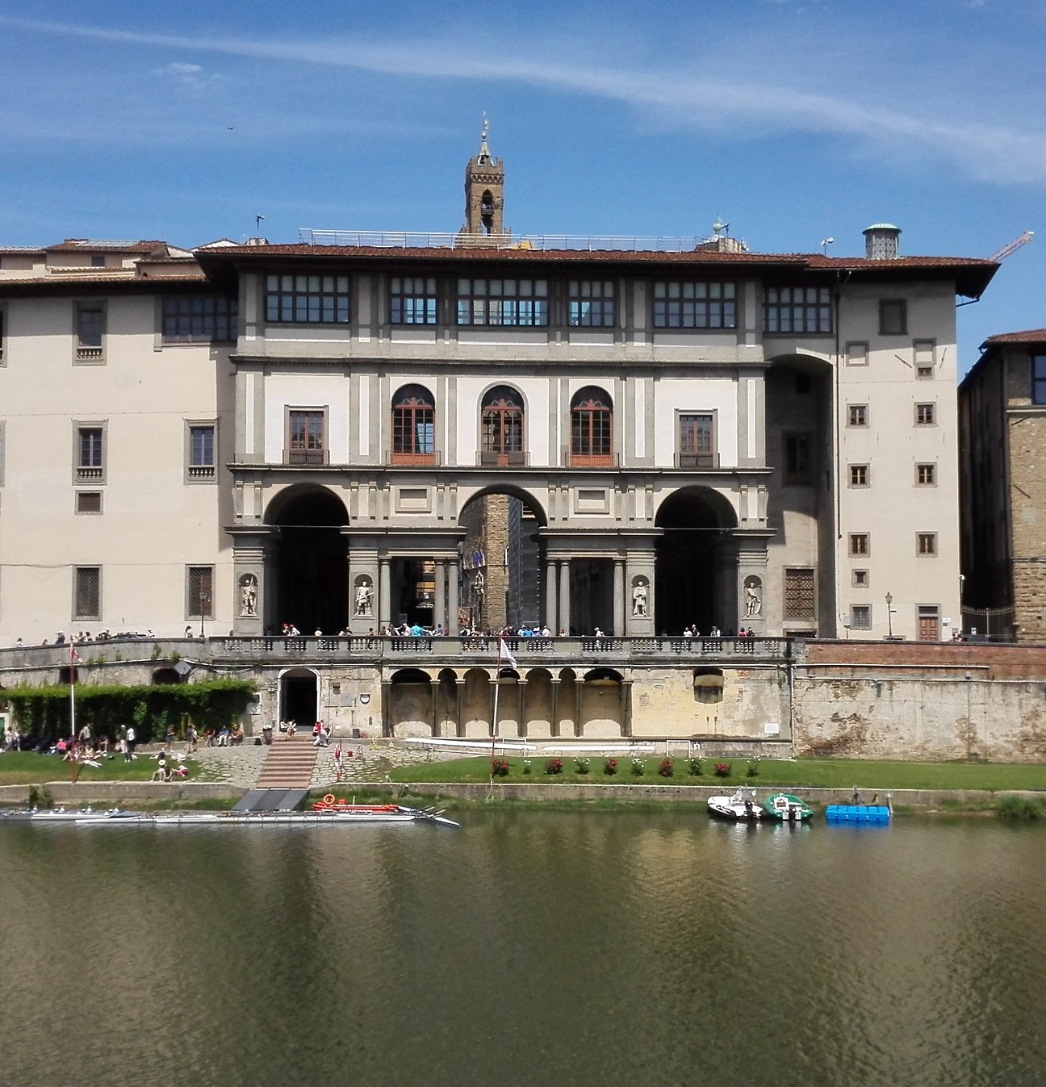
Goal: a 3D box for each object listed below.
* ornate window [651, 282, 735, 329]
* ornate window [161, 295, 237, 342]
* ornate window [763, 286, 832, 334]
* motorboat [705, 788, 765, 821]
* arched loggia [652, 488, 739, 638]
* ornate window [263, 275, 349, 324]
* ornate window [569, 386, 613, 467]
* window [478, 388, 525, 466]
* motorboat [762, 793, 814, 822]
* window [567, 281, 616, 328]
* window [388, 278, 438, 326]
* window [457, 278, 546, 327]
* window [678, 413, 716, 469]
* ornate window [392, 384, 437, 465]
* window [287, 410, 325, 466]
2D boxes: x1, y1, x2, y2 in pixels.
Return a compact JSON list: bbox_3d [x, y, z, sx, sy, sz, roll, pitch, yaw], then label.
[{"bbox_3d":[12.330,-17.218,104.369,6.217,3.432,0.400,0,-3,-4],"label":"ornate window"},{"bbox_3d":[-24.008,-16.749,107.693,6.156,3.540,0.400,0,-3,7],"label":"ornate window"},{"bbox_3d":[18.754,-15.919,98.140,4.566,3.168,0.400,0,-3,-4],"label":"ornate window"},{"bbox_3d":[10.547,13.148,72.788,1.800,1.400,4.300,1,-3,-27],"label":"motorboat"},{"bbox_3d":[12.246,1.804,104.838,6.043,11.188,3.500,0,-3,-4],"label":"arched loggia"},{"bbox_3d":[-15.372,-17.351,102.244,6.071,3.470,0.400,0,-3,-4],"label":"ornate window"},{"bbox_3d":[4.871,-8.410,103.287,3.168,5.892,0.400,0,-3,-4],"label":"ornate window"},{"bbox_3d":[-1.350,-7.755,95.000,2.992,5.407,0.400,0,-3,-4],"label":"window"},{"bbox_3d":[13.443,13.455,74.220,2.050,1.150,4.400,0,-3,-2],"label":"motorboat"},{"bbox_3d":[4.541,-15.950,95.841,3.327,3.108,0.400,0,-3,-4],"label":"window"},{"bbox_3d":[-7.846,-17.232,102.818,3.663,3.489,0.400,0,-3,-4],"label":"window"},{"bbox_3d":[-1.407,-16.032,95.429,5.928,3.162,0.400,0,-3,-4],"label":"window"},{"bbox_3d":[11.607,-6.866,95.861,2.508,3.734,0.400,0,-3,-4],"label":"window"},{"bbox_3d":[-7.808,-8.384,102.311,3.216,5.728,0.400,0,-3,-4],"label":"ornate window"},{"bbox_3d":[-15.347,-7.475,101.688,2.754,3.973,0.400,0,-3,-4],"label":"window"}]

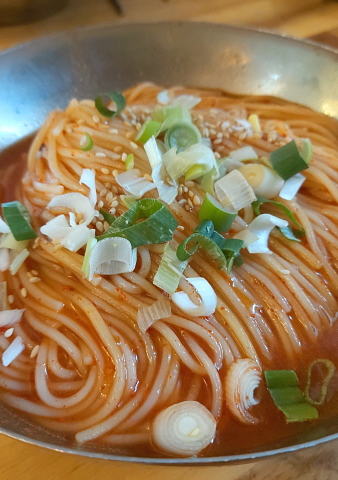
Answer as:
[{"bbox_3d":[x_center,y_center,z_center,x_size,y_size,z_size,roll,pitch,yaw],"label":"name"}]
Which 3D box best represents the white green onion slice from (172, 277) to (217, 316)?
[{"bbox_3d":[0.007,0.017,0.139,0.013,0.007,0.010,0,47,0],"label":"white green onion slice"}]

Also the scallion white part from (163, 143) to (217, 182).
[{"bbox_3d":[0.007,-0.027,0.162,0.018,0.009,0.011,0,47,0],"label":"scallion white part"}]

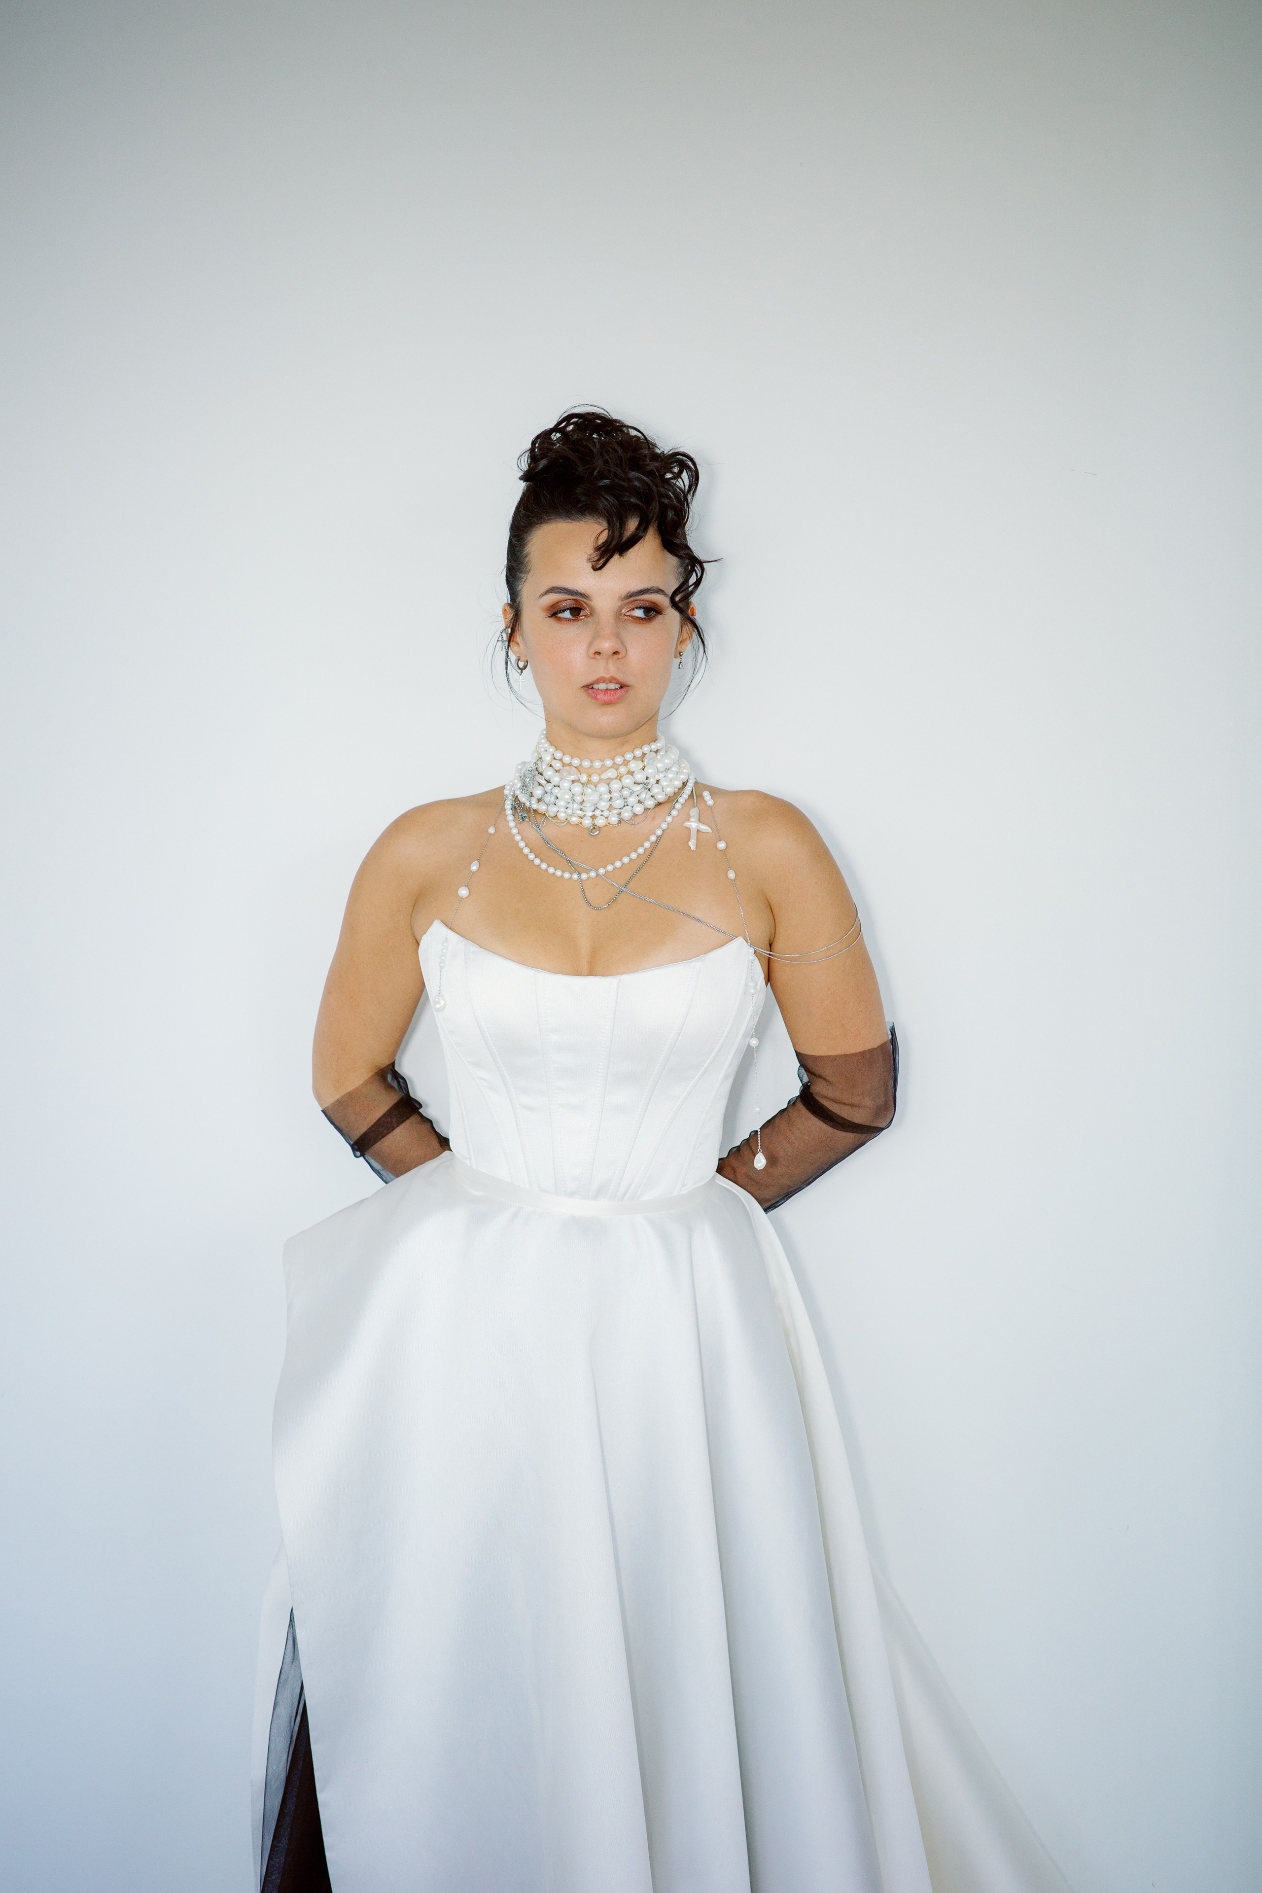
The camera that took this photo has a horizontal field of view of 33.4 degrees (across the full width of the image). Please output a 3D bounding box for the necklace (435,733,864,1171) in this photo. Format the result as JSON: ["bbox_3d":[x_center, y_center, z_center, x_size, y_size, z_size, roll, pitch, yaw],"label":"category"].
[{"bbox_3d":[0.014,0.020,1.850,0.385,0.365,0.180,0,2,0],"label":"necklace"}]

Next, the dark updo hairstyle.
[{"bbox_3d":[-0.022,-0.352,1.860,0.180,0.240,0.215,0,2,-5],"label":"dark updo hairstyle"}]

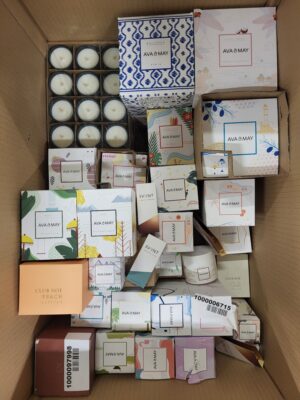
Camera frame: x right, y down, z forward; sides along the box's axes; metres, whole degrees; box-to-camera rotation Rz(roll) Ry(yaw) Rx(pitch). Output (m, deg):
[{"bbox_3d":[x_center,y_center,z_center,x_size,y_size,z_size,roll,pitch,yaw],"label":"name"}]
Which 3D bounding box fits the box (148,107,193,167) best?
[{"bbox_3d":[0.039,-0.111,0.573,0.081,0.081,0.100,-3,90,1],"label":"box"}]

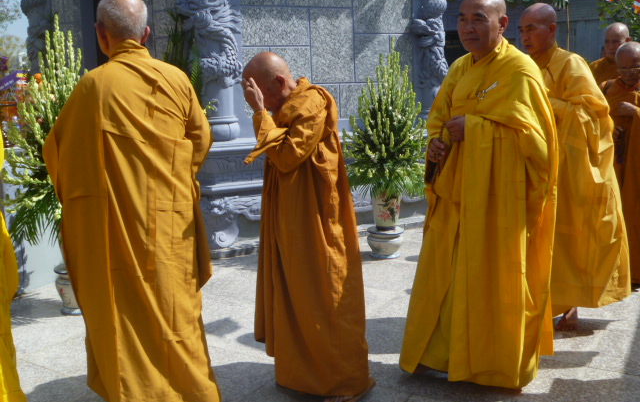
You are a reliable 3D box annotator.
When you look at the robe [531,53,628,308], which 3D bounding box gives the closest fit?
[{"bbox_3d":[1.337,-0.121,3.432,0.540,1.380,0.450,9,16,42],"label":"robe"}]

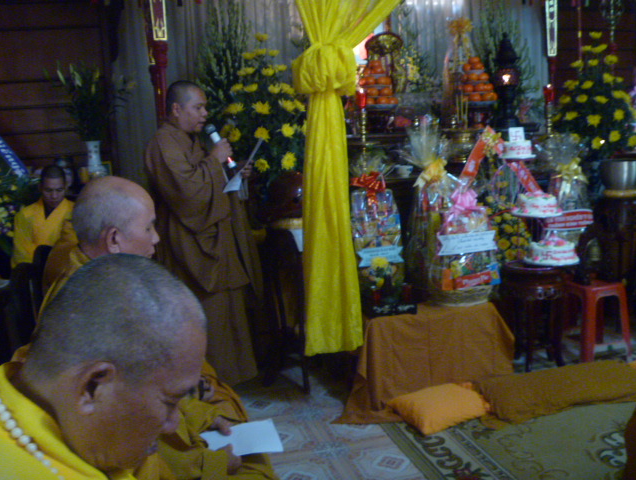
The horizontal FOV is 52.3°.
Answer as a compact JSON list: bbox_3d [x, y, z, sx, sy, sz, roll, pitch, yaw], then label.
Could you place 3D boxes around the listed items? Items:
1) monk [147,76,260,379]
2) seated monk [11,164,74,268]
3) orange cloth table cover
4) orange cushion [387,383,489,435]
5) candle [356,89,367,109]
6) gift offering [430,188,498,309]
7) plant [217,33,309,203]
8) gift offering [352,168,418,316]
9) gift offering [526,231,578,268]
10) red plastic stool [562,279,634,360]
[{"bbox_3d":[-0.592,-0.006,3.527,0.460,1.680,0.480,0,11,20],"label":"monk"},{"bbox_3d":[-1.641,0.188,4.026,0.520,1.260,0.620,-7,11,-18],"label":"seated monk"},{"bbox_3d":[0.518,0.564,3.326,0.920,0.485,0.520,-6,10,-12],"label":"orange cloth table cover"},{"bbox_3d":[0.584,0.787,3.092,0.390,0.120,0.350,-8,11,-24],"label":"orange cushion"},{"bbox_3d":[0.271,-0.881,4.030,0.060,0.125,0.060,-4,10,1],"label":"candle"},{"bbox_3d":[0.728,0.026,3.284,0.330,0.560,0.270,-6,10,-14],"label":"gift offering"},{"bbox_3d":[-0.359,-0.732,4.030,0.550,1.040,0.480,-6,10,-14],"label":"plant"},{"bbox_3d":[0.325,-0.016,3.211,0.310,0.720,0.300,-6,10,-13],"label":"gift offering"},{"bbox_3d":[1.310,0.038,3.638,0.295,0.165,0.295,-6,10,-14],"label":"gift offering"},{"bbox_3d":[1.578,0.444,3.704,0.300,0.450,0.300,-6,10,-14],"label":"red plastic stool"}]

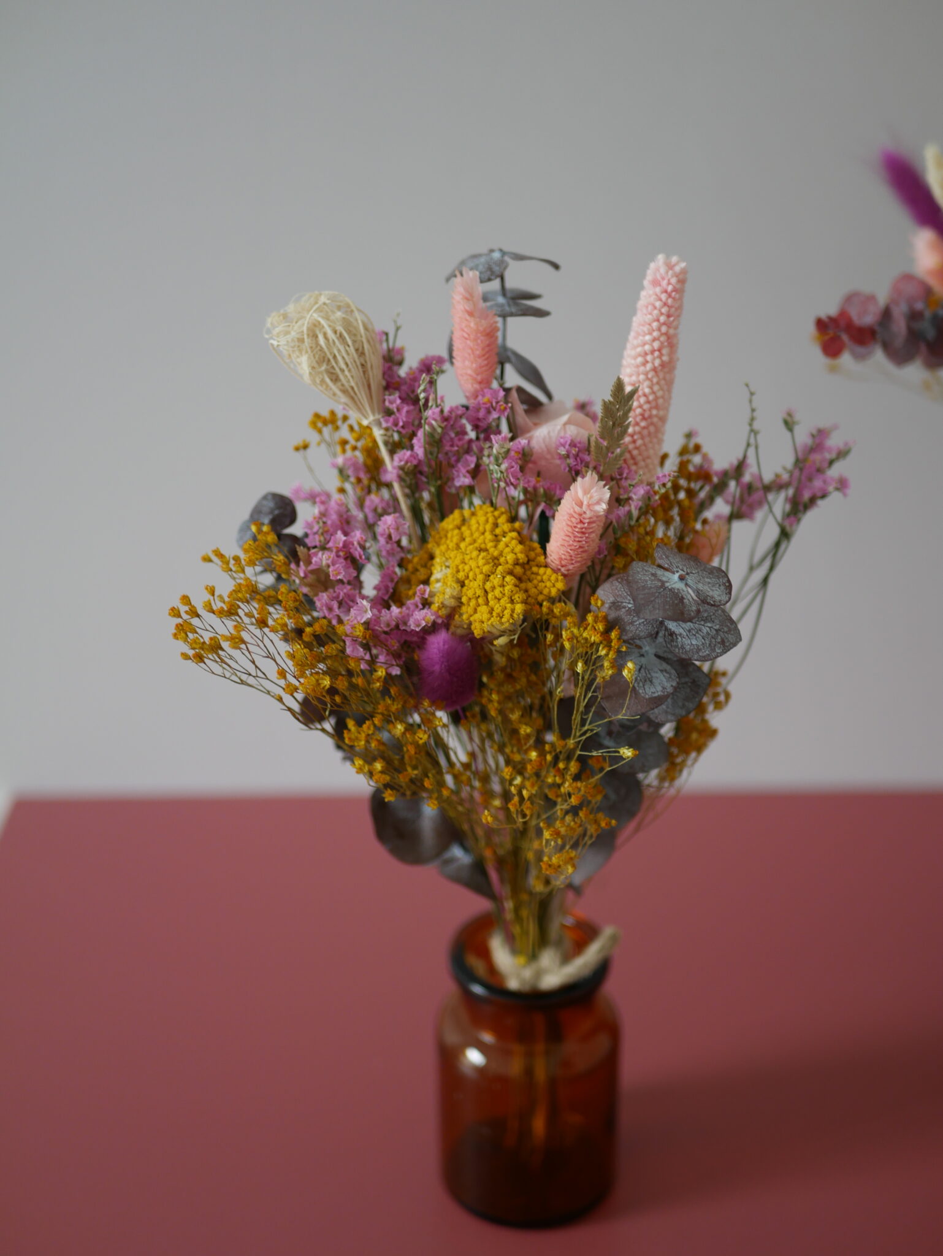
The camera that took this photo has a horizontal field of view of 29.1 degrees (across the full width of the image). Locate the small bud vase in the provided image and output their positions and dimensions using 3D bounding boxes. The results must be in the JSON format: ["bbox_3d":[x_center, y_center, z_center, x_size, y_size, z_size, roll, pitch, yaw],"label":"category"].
[{"bbox_3d":[0.021,0.161,0.666,0.067,0.096,0.067,0,21,0],"label":"small bud vase"}]

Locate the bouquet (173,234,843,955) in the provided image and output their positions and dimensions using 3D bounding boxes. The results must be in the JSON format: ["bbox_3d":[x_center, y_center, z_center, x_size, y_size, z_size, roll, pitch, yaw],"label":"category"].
[{"bbox_3d":[0.016,0.021,0.604,0.225,0.289,0.193,0,21,0],"label":"bouquet"}]

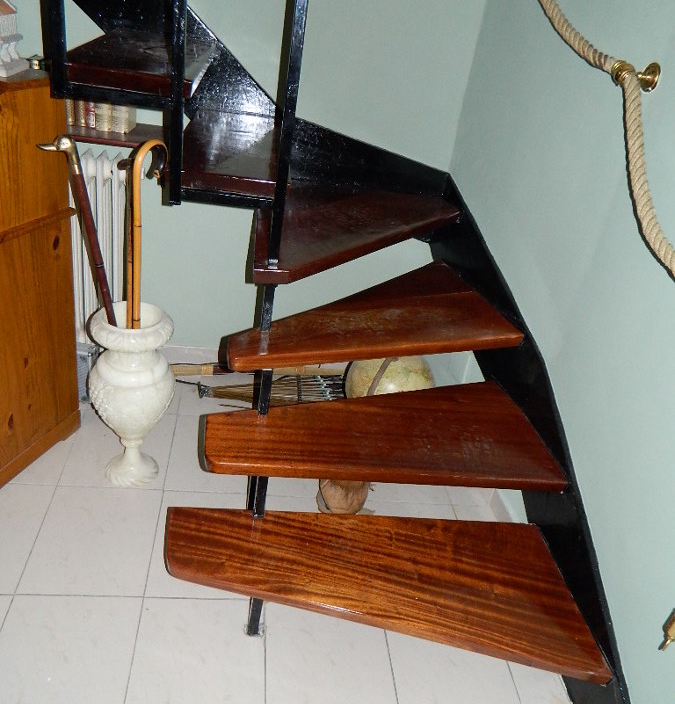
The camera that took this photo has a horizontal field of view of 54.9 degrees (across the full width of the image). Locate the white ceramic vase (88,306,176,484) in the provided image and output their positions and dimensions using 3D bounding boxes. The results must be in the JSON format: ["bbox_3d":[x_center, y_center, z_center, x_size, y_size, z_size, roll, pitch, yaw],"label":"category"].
[{"bbox_3d":[-0.600,0.146,1.908,0.227,0.547,0.227,5,30,-10],"label":"white ceramic vase"}]

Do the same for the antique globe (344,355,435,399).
[{"bbox_3d":[0.177,0.161,2.282,0.318,0.408,0.318,5,30,-10],"label":"antique globe"}]

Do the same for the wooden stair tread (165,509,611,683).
[{"bbox_3d":[0.086,0.580,1.574,1.026,0.039,0.457,5,30,-10],"label":"wooden stair tread"}]

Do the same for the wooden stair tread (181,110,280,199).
[{"bbox_3d":[-0.299,-0.608,1.916,0.297,0.039,0.828,5,30,-10],"label":"wooden stair tread"}]

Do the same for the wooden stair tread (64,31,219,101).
[{"bbox_3d":[-0.517,-0.804,1.785,0.303,0.039,0.847,5,30,-10],"label":"wooden stair tread"}]

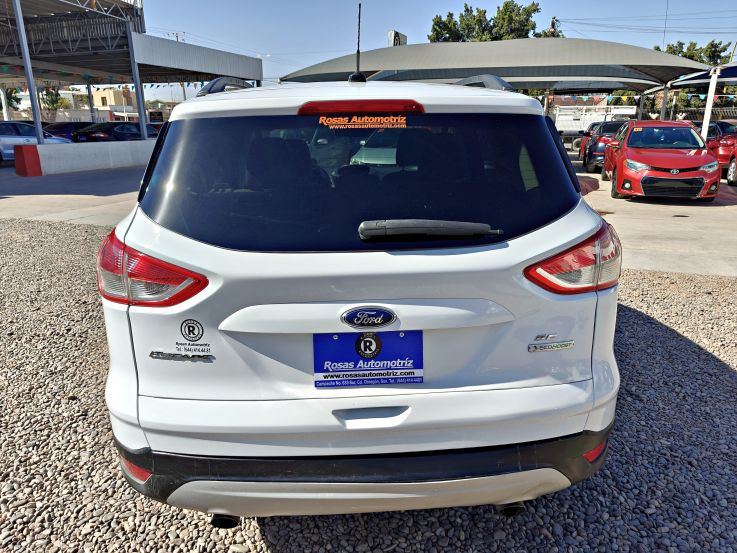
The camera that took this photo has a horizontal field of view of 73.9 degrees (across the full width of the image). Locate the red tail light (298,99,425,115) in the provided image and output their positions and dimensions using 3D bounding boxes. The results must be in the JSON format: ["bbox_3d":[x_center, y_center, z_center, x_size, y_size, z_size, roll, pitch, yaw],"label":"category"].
[{"bbox_3d":[-0.018,-0.482,1.401,0.378,0.045,0.050,-2,18,-2],"label":"red tail light"}]

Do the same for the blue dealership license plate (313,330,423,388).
[{"bbox_3d":[0.003,0.232,1.362,0.303,0.153,0.006,-2,18,-2],"label":"blue dealership license plate"}]

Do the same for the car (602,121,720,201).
[{"bbox_3d":[6.390,-2.680,10.920,1.776,1.455,4.620,6,19,20],"label":"car"}]

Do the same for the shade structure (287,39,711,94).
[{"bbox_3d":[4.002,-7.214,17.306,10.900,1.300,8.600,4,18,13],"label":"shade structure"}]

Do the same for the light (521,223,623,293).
[{"bbox_3d":[0.622,-0.032,1.468,0.420,0.185,0.300,-2,18,-2],"label":"light"}]

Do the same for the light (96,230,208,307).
[{"bbox_3d":[-0.637,0.003,1.424,0.420,0.185,0.300,-2,18,-2],"label":"light"}]

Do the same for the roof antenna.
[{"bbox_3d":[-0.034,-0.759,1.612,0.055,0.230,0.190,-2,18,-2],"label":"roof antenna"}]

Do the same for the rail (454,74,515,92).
[{"bbox_3d":[0.456,-0.895,2.388,0.070,0.090,1.500,-2,18,-2],"label":"rail"}]

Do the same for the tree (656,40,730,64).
[{"bbox_3d":[20.513,-11.889,31.730,4.400,6.250,4.200,10,20,30],"label":"tree"}]

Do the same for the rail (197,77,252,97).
[{"bbox_3d":[-0.583,-0.866,2.352,0.070,0.090,1.500,-2,18,-2],"label":"rail"}]

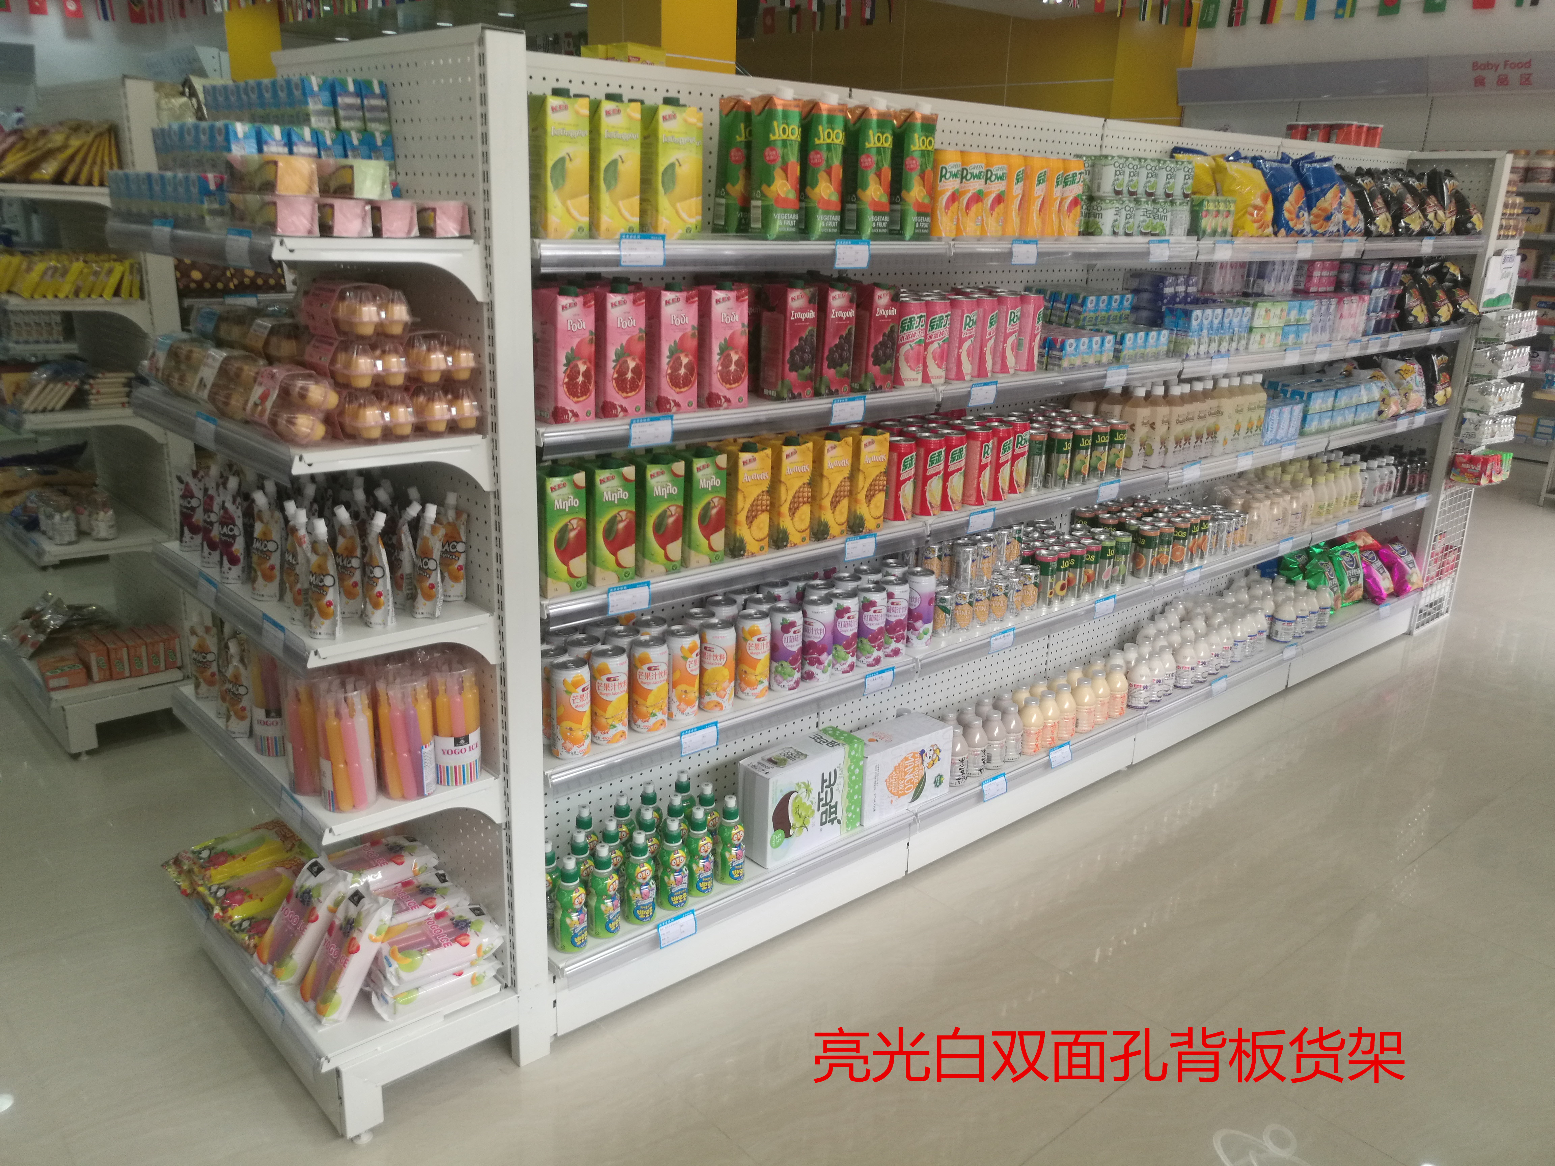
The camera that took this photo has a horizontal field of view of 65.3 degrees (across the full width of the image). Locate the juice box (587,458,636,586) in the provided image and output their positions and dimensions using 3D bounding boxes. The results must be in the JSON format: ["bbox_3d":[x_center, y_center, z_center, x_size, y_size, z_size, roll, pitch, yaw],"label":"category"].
[{"bbox_3d":[-0.290,-0.109,2.048,0.074,0.208,0.072,-11,21,-36],"label":"juice box"}]

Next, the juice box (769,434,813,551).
[{"bbox_3d":[0.015,-0.181,2.330,0.071,0.216,0.071,-11,22,-35],"label":"juice box"}]

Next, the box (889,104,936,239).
[{"bbox_3d":[0.248,-0.769,2.279,0.070,0.243,0.070,-14,24,-40],"label":"box"}]

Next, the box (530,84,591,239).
[{"bbox_3d":[-0.331,-0.636,1.844,0.071,0.216,0.071,-10,21,-33],"label":"box"}]

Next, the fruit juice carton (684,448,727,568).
[{"bbox_3d":[-0.144,-0.139,2.157,0.074,0.210,0.069,-12,22,-38],"label":"fruit juice carton"}]

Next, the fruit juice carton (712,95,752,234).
[{"bbox_3d":[-0.063,-0.741,2.156,0.070,0.243,0.070,-12,22,-37],"label":"fruit juice carton"}]

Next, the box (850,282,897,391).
[{"bbox_3d":[0.175,-0.471,2.304,0.073,0.208,0.073,-13,23,-39],"label":"box"}]

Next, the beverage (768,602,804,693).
[{"bbox_3d":[0.018,0.126,2.415,0.066,0.167,0.066,2,17,-1],"label":"beverage"}]

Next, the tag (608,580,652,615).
[{"bbox_3d":[-0.247,0.025,2.041,0.086,0.047,0.005,-13,23,-40],"label":"tag"}]

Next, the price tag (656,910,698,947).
[{"bbox_3d":[-0.186,0.643,2.252,0.083,0.046,0.005,-13,16,-40],"label":"price tag"}]

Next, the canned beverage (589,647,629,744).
[{"bbox_3d":[-0.293,0.197,2.125,0.066,0.168,0.066,2,18,-1],"label":"canned beverage"}]

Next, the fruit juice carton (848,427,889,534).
[{"bbox_3d":[0.166,-0.210,2.419,0.074,0.208,0.072,-12,22,-38],"label":"fruit juice carton"}]

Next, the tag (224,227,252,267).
[{"bbox_3d":[-0.686,-0.426,1.544,0.007,0.051,0.089,-13,23,-39],"label":"tag"}]

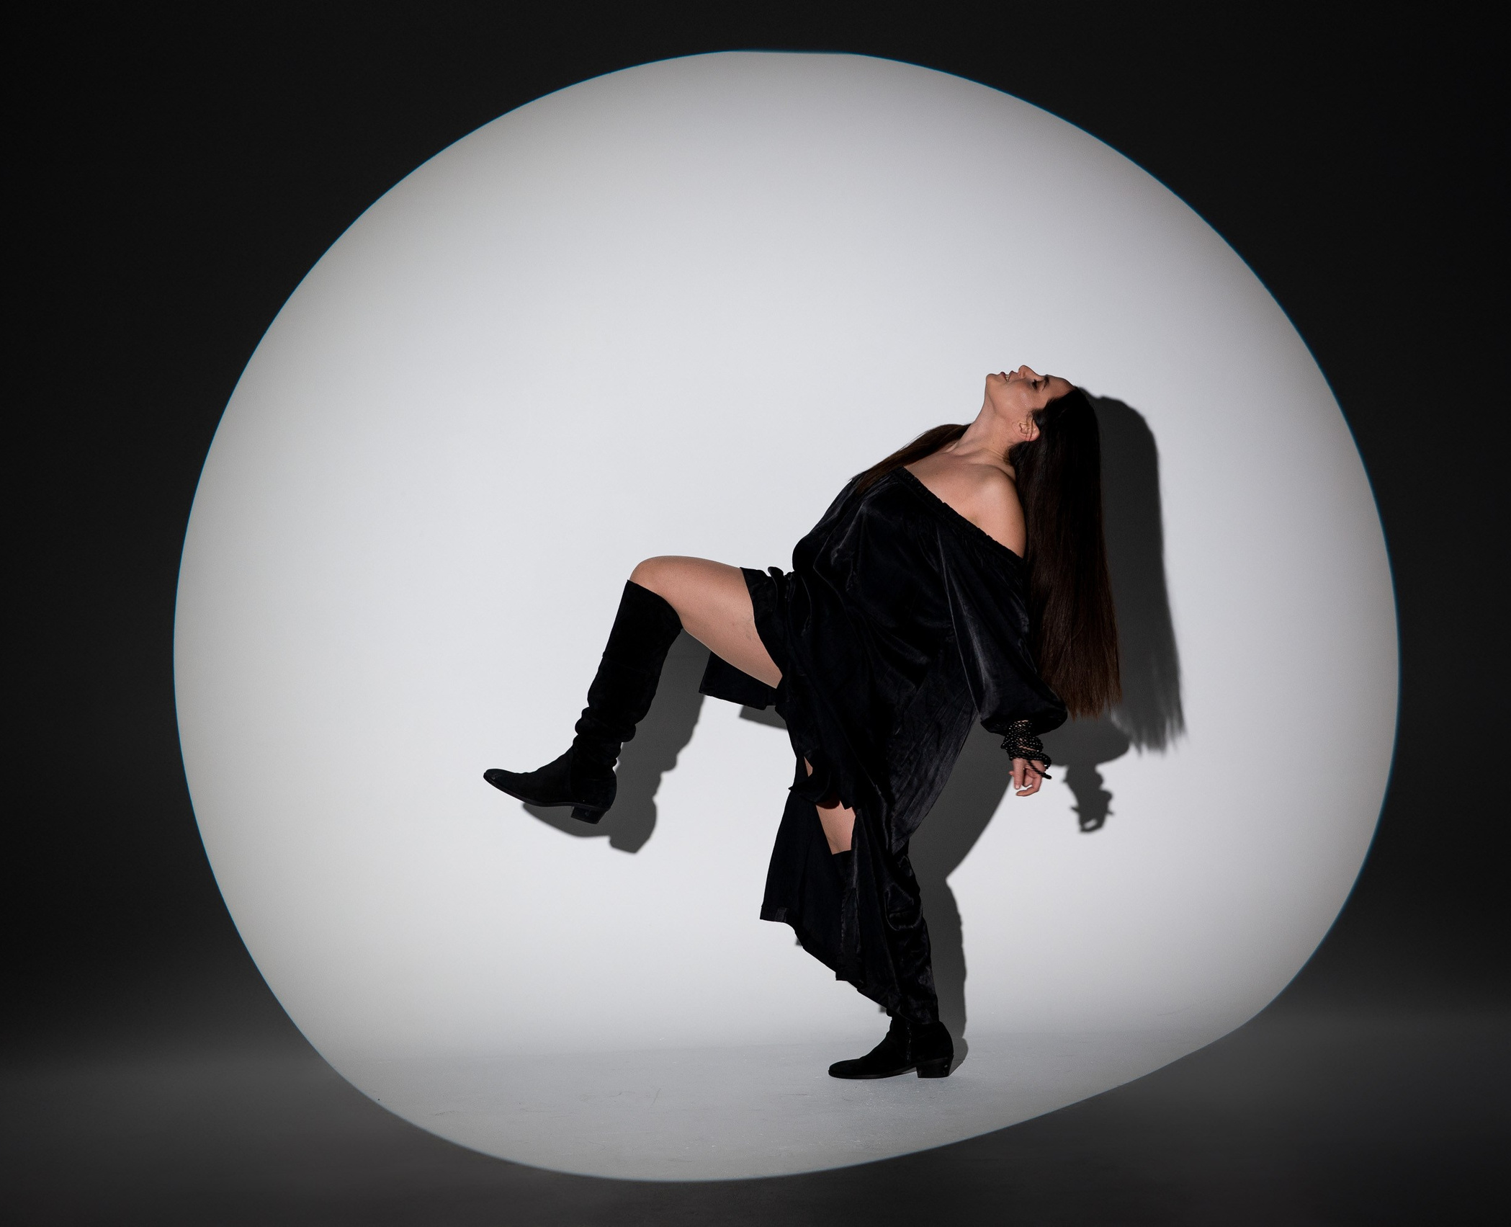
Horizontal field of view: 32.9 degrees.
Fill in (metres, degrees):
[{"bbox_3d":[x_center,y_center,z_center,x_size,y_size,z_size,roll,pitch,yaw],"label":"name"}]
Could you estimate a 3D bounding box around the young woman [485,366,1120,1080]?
[{"bbox_3d":[0.100,0.228,5.350,1.270,1.470,0.550,0,1,-13],"label":"young woman"}]

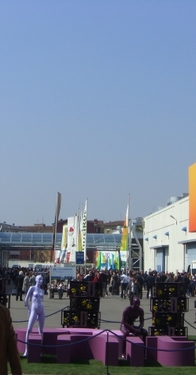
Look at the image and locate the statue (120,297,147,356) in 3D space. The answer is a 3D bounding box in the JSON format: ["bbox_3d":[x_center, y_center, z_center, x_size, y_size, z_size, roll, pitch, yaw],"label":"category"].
[{"bbox_3d":[0.797,3.049,20.815,0.520,1.291,0.620,3,-5,-25],"label":"statue"}]

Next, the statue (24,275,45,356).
[{"bbox_3d":[-1.366,2.785,20.636,0.460,1.770,0.400,3,-5,-25],"label":"statue"}]

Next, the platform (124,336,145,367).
[{"bbox_3d":[0.764,3.353,19.499,0.265,0.460,1.530,0,-5,0],"label":"platform"}]

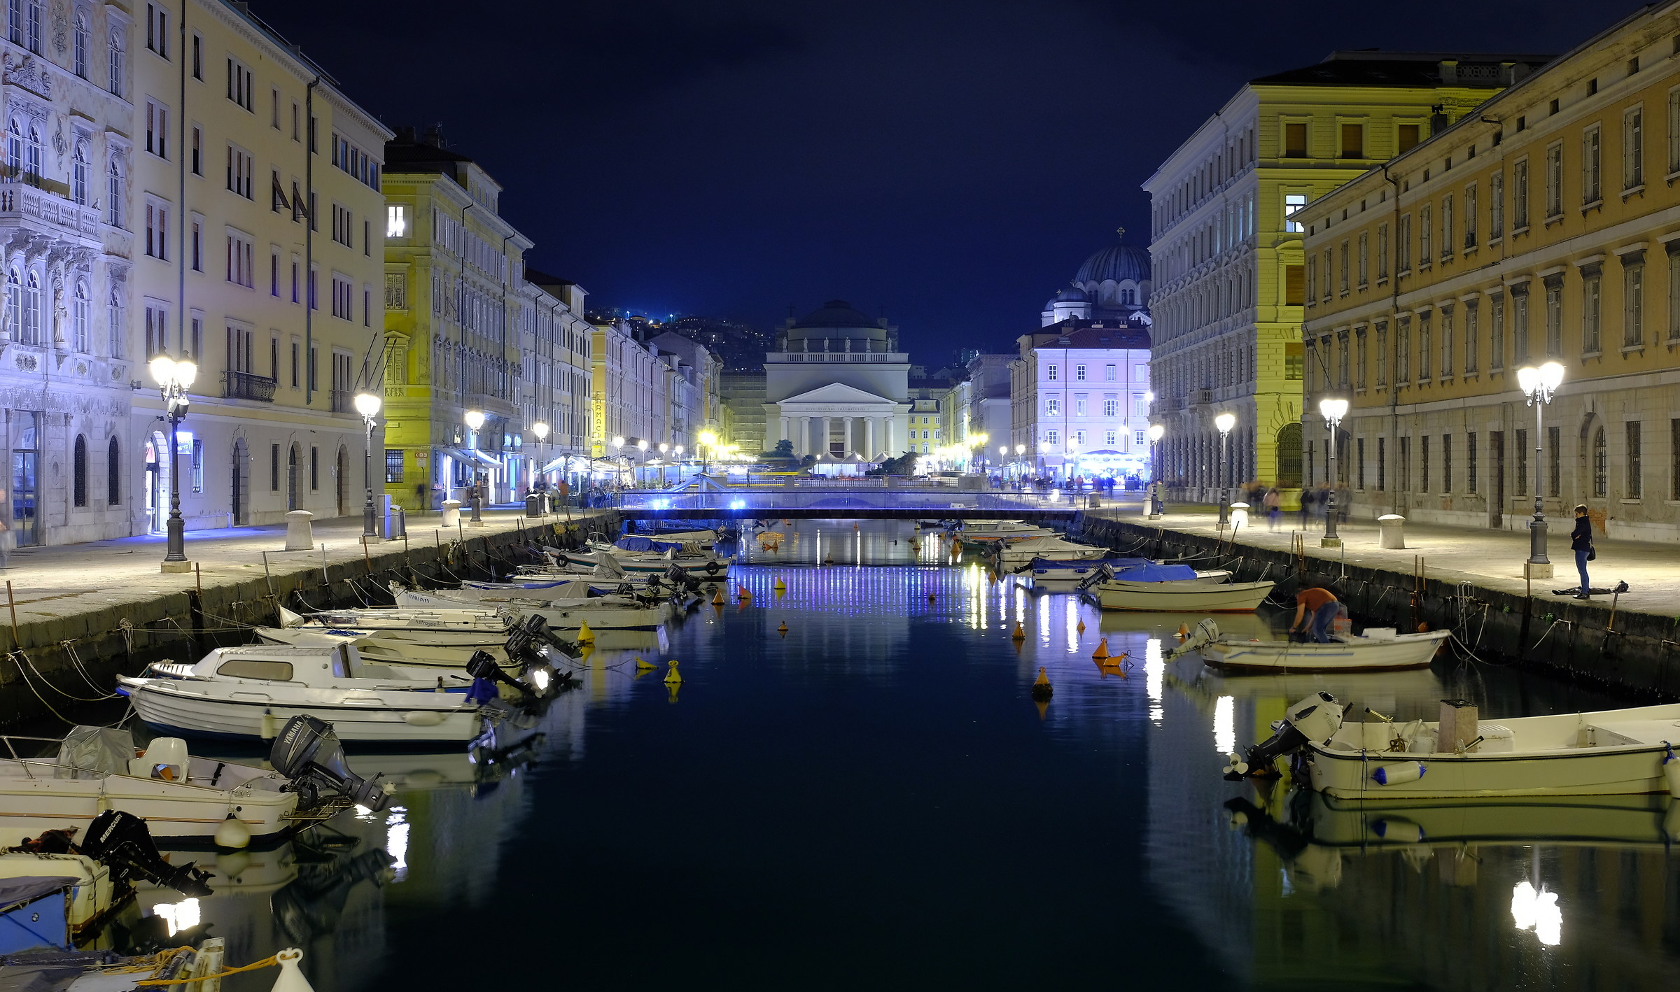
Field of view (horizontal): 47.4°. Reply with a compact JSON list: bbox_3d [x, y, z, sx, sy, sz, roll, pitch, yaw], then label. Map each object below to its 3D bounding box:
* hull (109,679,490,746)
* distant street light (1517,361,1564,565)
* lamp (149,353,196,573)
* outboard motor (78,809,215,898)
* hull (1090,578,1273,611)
[{"bbox_3d":[-7.984,3.192,28.644,5.650,0.930,2.000,0,1,0],"label":"hull"},{"bbox_3d":[15.284,-0.660,41.800,1.050,4.950,1.000,0,0,0],"label":"distant street light"},{"bbox_3d":[-15.199,-0.810,43.700,1.050,5.000,1.000,0,0,0],"label":"lamp"},{"bbox_3d":[-6.091,3.148,16.800,1.120,0.550,0.400,37,0,0],"label":"outboard motor"},{"bbox_3d":[10.091,2.885,56.042,5.300,0.920,2.000,0,1,0],"label":"hull"}]

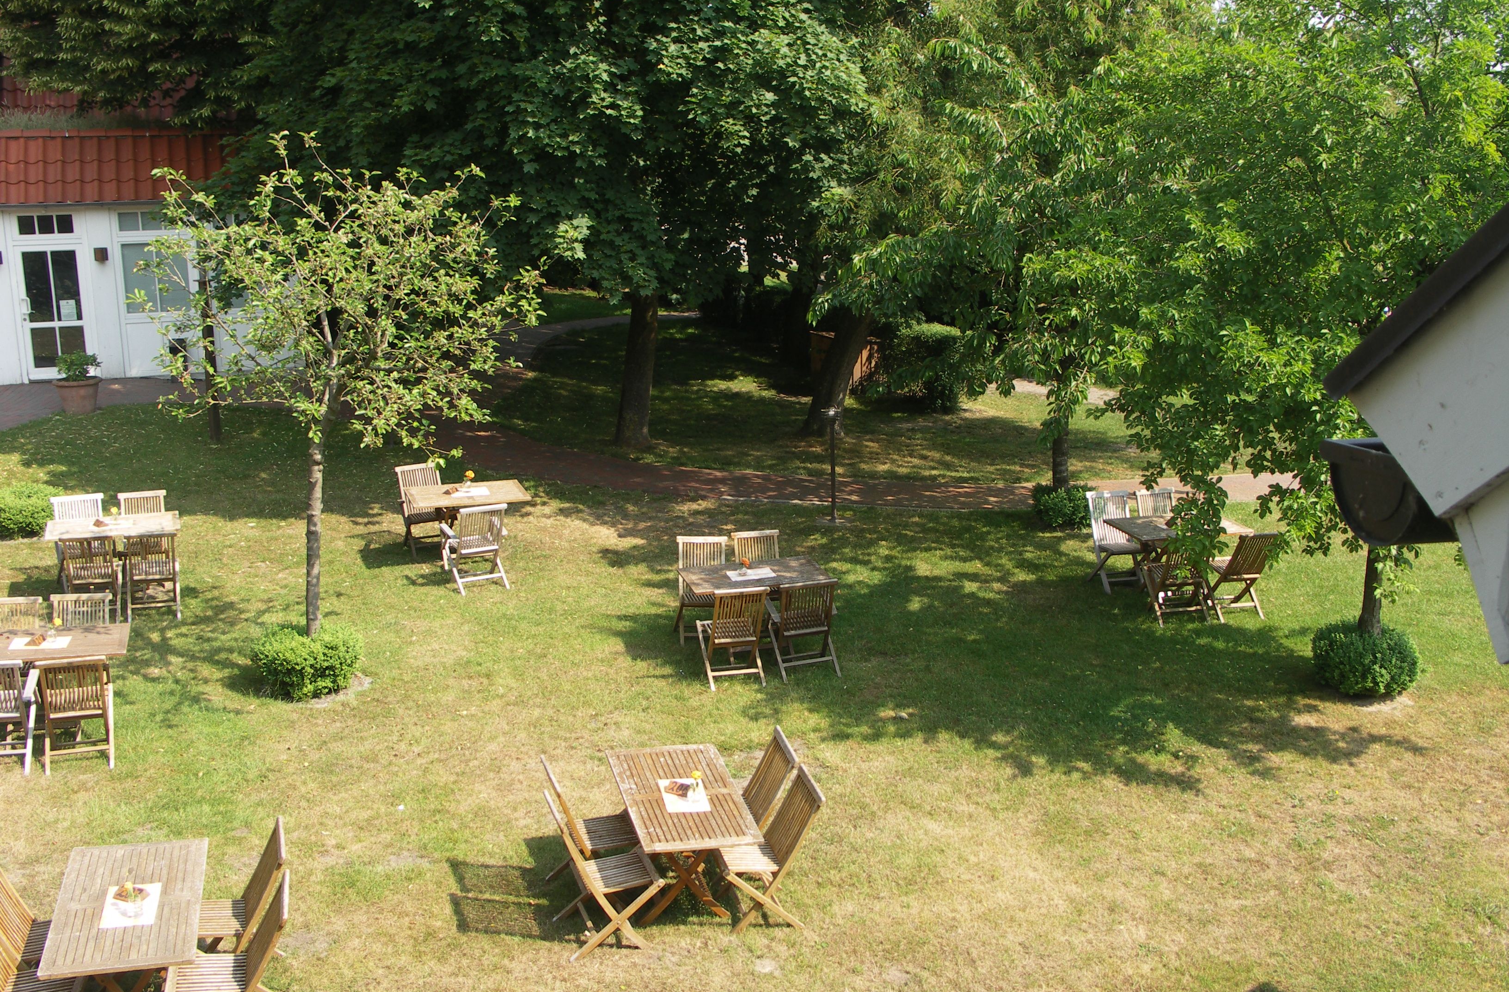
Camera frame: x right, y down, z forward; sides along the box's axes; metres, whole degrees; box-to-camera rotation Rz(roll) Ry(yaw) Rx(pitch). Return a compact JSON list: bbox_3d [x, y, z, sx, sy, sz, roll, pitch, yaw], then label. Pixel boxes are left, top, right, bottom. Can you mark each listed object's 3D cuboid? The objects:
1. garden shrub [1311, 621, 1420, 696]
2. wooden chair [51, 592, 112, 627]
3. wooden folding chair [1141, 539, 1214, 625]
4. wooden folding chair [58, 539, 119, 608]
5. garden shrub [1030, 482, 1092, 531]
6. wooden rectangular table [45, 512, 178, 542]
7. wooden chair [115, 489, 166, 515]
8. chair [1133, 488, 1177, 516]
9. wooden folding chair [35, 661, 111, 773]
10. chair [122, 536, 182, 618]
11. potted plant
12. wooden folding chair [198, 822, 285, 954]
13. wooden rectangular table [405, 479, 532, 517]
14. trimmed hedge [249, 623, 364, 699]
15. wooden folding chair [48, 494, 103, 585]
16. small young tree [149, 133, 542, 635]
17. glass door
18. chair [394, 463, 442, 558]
[{"bbox_3d":[5.242,1.314,13.335,0.870,0.480,0.870,8,17,22],"label":"garden shrub"},{"bbox_3d":[-5.299,1.290,12.298,0.476,0.888,0.604,-1,17,-10],"label":"wooden chair"},{"bbox_3d":[4.092,0.754,15.070,0.485,0.875,0.604,-1,17,-11],"label":"wooden folding chair"},{"bbox_3d":[-6.293,0.727,14.959,0.480,0.880,0.610,-3,16,-16],"label":"wooden folding chair"},{"bbox_3d":[3.535,0.076,18.094,0.730,0.490,0.730,2,17,0],"label":"garden shrub"},{"bbox_3d":[-6.292,0.642,15.500,1.210,0.745,0.700,-5,17,-21],"label":"wooden rectangular table"},{"bbox_3d":[-6.186,0.468,15.933,0.476,0.888,0.604,-4,18,-18],"label":"wooden chair"},{"bbox_3d":[4.168,0.435,15.824,0.480,0.880,0.610,-4,16,-19],"label":"chair"},{"bbox_3d":[-4.984,1.521,11.568,0.476,0.888,0.604,-4,18,-18],"label":"wooden folding chair"},{"bbox_3d":[-5.800,0.706,15.187,0.476,0.888,0.604,-3,17,-15],"label":"chair"},{"bbox_3d":[-9.476,-1.595,22.007,0.660,0.840,0.660,2,17,0],"label":"potted plant"},{"bbox_3d":[-2.900,2.329,8.724,0.604,0.888,0.476,-3,18,-16],"label":"wooden folding chair"},{"bbox_3d":[-2.923,0.324,16.051,1.179,0.732,0.714,-4,17,-20],"label":"wooden rectangular table"},{"bbox_3d":[-3.842,1.327,13.357,0.920,0.500,0.900,-4,16,-16],"label":"trimmed hedge"},{"bbox_3d":[-6.753,0.489,15.782,0.560,0.880,0.610,-7,17,-26],"label":"wooden folding chair"},{"bbox_3d":[-3.242,-0.603,12.636,3.050,4.500,2.900,-3,17,-14],"label":"small young tree"},{"bbox_3d":[-10.927,-2.860,24.488,0.940,2.030,0.080,-7,17,-26],"label":"glass door"},{"bbox_3d":[-3.392,0.156,16.321,0.525,0.875,0.604,-7,18,-28],"label":"chair"}]

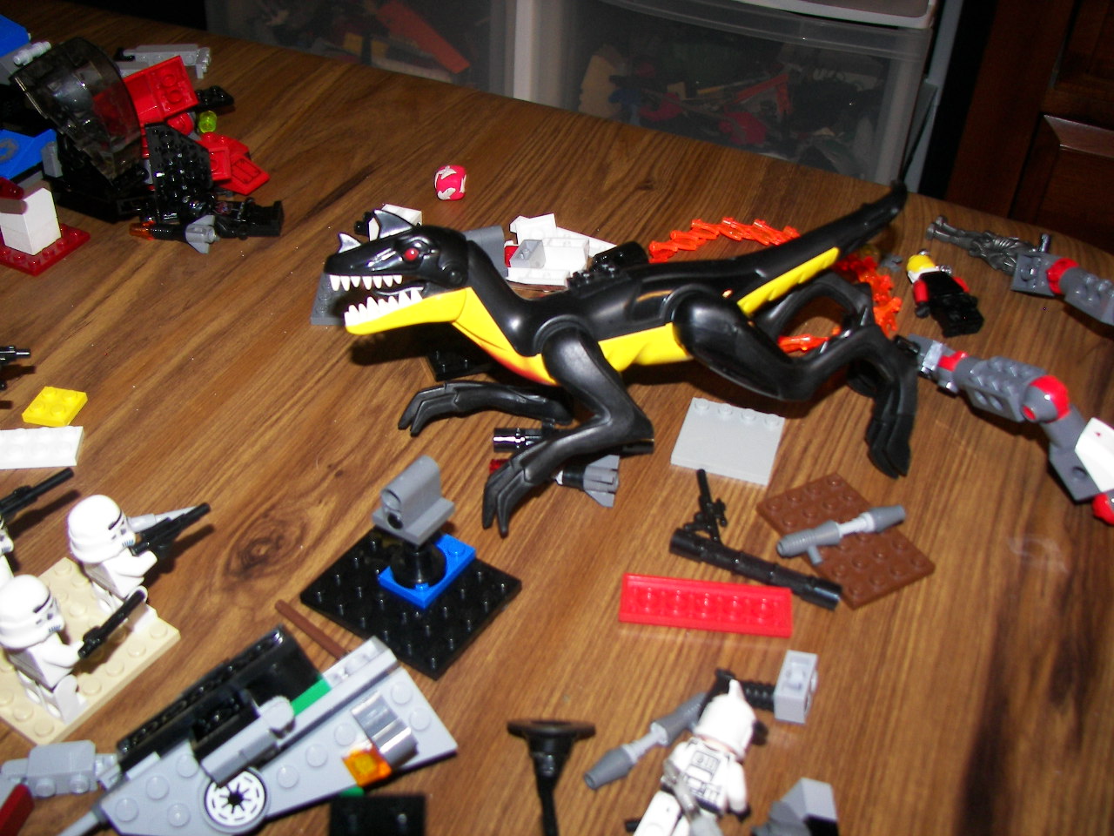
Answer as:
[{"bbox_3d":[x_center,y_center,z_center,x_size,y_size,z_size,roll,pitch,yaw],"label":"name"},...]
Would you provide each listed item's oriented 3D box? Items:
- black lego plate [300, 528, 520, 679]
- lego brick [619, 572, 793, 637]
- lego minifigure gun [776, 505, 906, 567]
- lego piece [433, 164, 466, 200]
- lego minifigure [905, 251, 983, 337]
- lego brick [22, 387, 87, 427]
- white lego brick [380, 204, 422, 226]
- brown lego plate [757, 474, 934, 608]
[{"bbox_3d":[-0.041,0.049,0.327,0.048,0.005,0.040,24,43,24],"label":"black lego plate"},{"bbox_3d":[0.042,0.053,0.327,0.048,0.005,0.016,5,39,2],"label":"lego brick"},{"bbox_3d":[0.086,0.036,0.346,0.043,0.008,0.013,-11,71,-17],"label":"lego minifigure gun"},{"bbox_3d":[-0.047,-0.103,0.507,0.013,0.012,0.013,2,39,-2],"label":"lego piece"},{"bbox_3d":[0.151,-0.049,0.457,0.023,0.010,0.042,-4,40,-9],"label":"lego minifigure"},{"bbox_3d":[-0.166,-0.004,0.383,0.016,0.005,0.016,7,39,5],"label":"lego brick"},{"bbox_3d":[-0.066,-0.079,0.478,0.016,0.010,0.016,13,40,12],"label":"white lego brick"},{"bbox_3d":[0.088,0.036,0.356,0.032,0.005,0.048,-17,43,-23],"label":"brown lego plate"}]

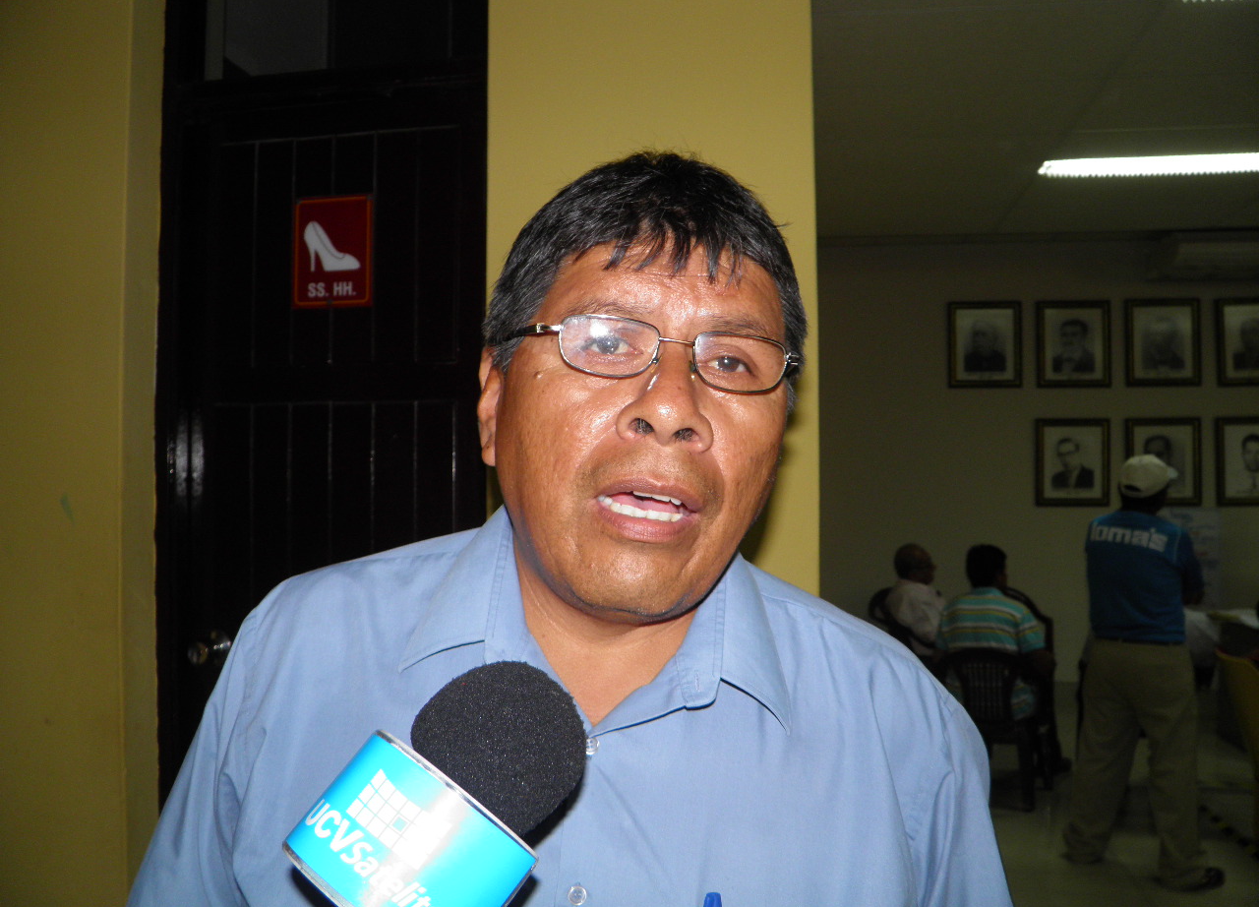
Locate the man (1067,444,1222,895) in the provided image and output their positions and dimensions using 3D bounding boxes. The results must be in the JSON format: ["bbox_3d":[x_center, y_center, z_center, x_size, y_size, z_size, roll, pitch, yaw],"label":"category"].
[{"bbox_3d":[2.030,0.847,4.030,0.440,1.670,0.560,1,-1,-42],"label":"man"}]

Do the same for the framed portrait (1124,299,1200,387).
[{"bbox_3d":[3.946,-0.817,7.535,0.540,0.665,0.040,0,-1,9],"label":"framed portrait"}]

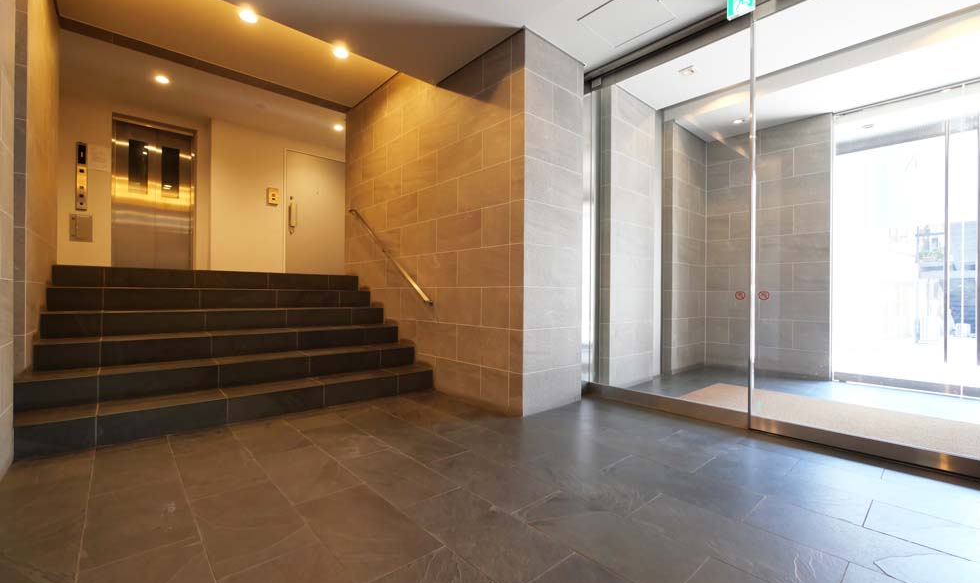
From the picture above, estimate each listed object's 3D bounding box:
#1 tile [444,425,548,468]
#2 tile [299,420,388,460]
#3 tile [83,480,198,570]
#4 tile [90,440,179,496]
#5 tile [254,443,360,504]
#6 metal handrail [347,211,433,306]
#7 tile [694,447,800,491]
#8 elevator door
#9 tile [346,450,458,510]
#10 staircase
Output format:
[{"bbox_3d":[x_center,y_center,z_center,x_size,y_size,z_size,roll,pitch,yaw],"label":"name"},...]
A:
[{"bbox_3d":[-0.007,0.883,2.289,0.298,0.013,0.596,1,-1,-43],"label":"tile"},{"bbox_3d":[-0.875,0.886,2.350,0.300,0.015,0.600,1,-1,-43],"label":"tile"},{"bbox_3d":[-1.342,0.862,1.521,0.298,0.013,0.593,1,-1,-43],"label":"tile"},{"bbox_3d":[-1.752,0.865,1.958,0.298,0.013,0.596,1,-1,-43],"label":"tile"},{"bbox_3d":[-0.903,0.881,1.939,0.300,0.015,0.600,1,-1,-43],"label":"tile"},{"bbox_3d":[-1.106,-0.434,4.177,0.090,0.060,2.010,1,32,-43],"label":"metal handrail"},{"bbox_3d":[1.301,0.892,2.051,0.300,0.015,0.600,1,-1,-43],"label":"tile"},{"bbox_3d":[-4.709,-1.228,5.572,0.850,2.100,0.080,1,-1,-43],"label":"elevator door"},{"bbox_3d":[-0.452,0.882,1.903,0.300,0.015,0.600,1,-1,-43],"label":"tile"},{"bbox_3d":[-1.967,0.345,3.373,2.500,1.062,1.500,1,-1,-43],"label":"staircase"}]

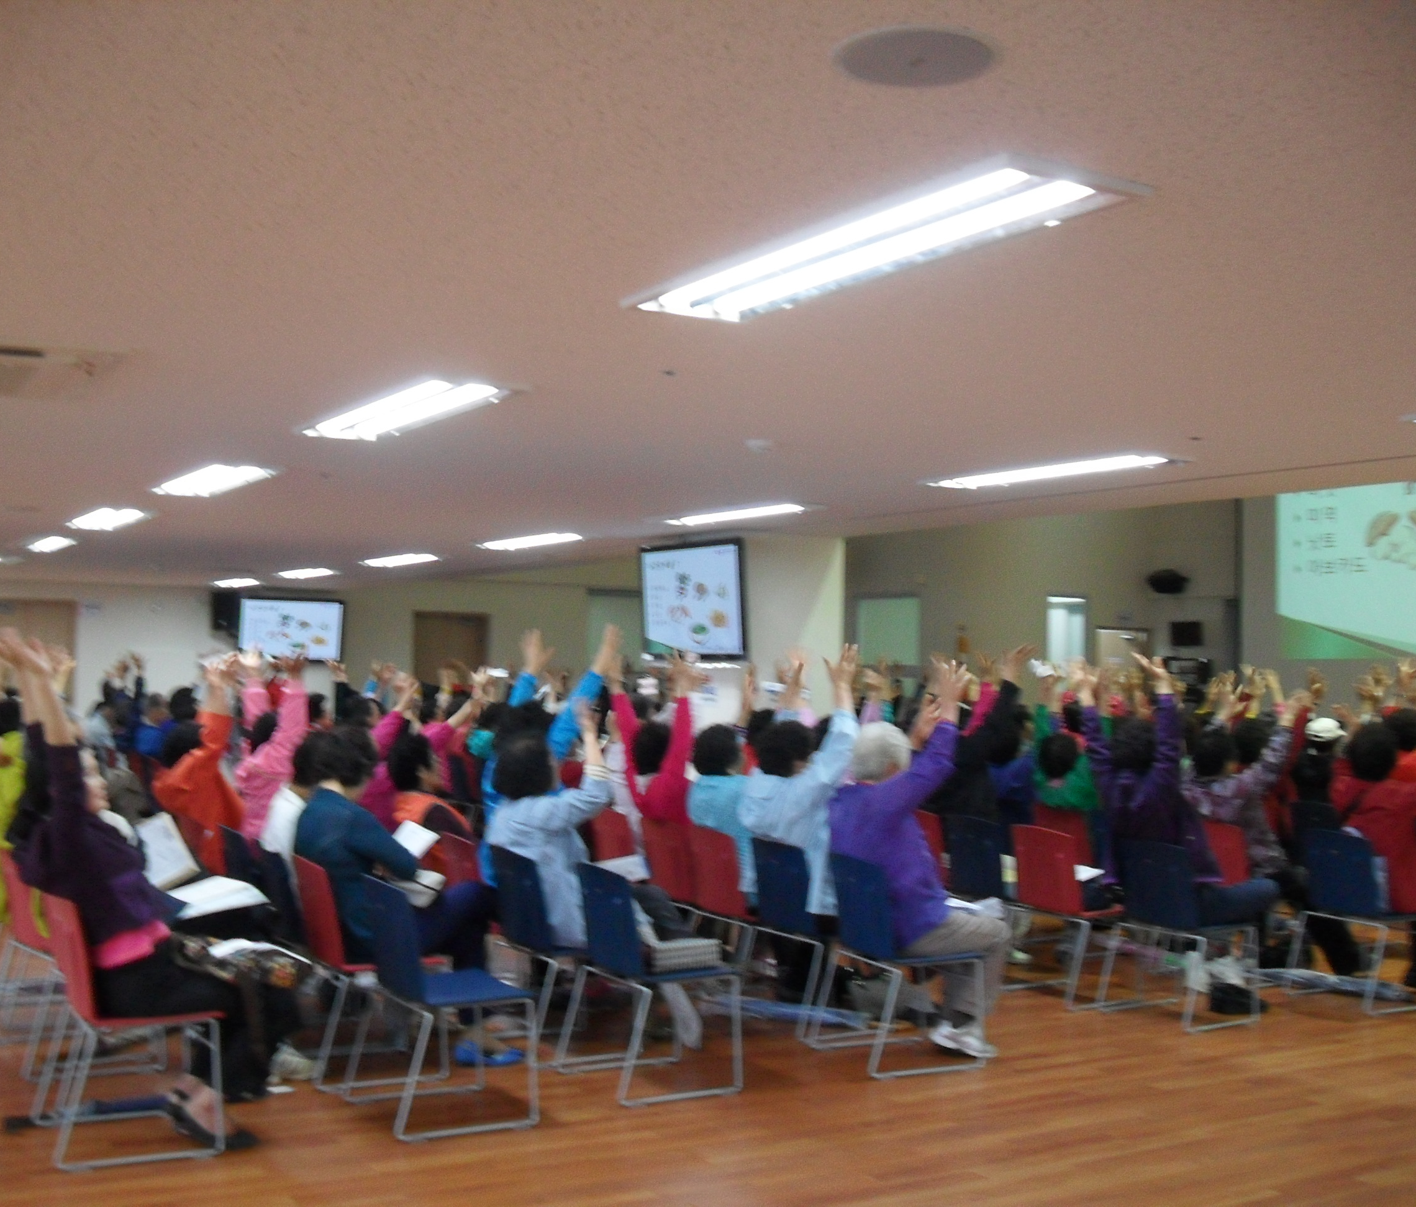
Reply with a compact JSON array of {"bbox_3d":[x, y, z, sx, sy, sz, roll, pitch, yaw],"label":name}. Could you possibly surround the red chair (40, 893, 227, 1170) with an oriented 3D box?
[{"bbox_3d":[-1.885,1.339,5.329,0.520,0.810,0.520,3,-3,-29],"label":"red chair"}]

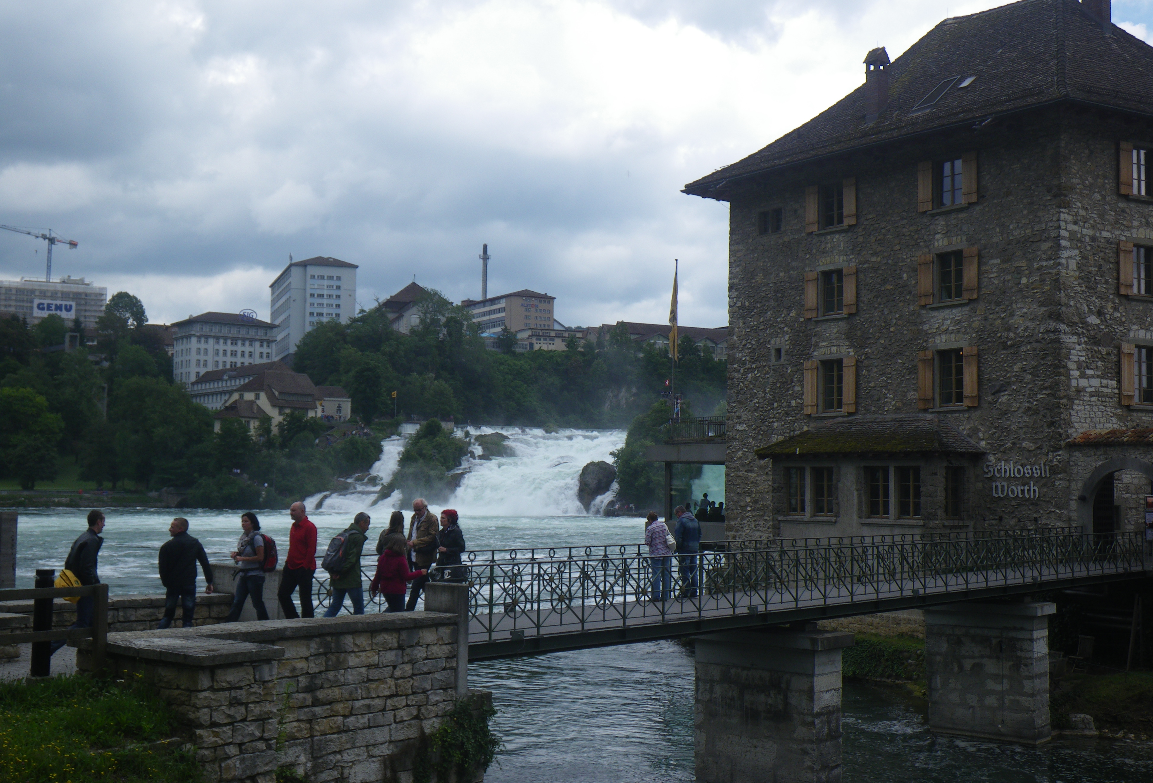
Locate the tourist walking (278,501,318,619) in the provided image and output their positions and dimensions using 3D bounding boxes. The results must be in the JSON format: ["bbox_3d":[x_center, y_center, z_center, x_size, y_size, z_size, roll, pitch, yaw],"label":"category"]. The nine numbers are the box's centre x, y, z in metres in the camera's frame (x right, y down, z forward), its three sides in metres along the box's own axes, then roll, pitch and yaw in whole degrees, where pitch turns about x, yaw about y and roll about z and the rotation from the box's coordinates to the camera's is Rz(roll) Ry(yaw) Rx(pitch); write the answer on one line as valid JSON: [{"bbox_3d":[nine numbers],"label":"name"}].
[{"bbox_3d":[-3.866,2.411,19.400,0.500,1.760,0.500,3,-4,-32],"label":"tourist walking"}]

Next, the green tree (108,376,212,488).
[{"bbox_3d":[-84.784,8.442,285.000,21.100,22.940,20.050,2,-4,-17],"label":"green tree"}]

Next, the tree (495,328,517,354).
[{"bbox_3d":[-25.287,-18.226,510.000,8.210,9.850,7.800,1,-4,-3],"label":"tree"}]

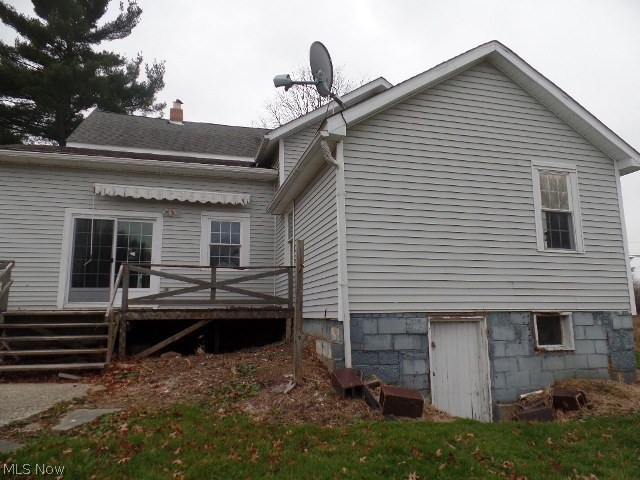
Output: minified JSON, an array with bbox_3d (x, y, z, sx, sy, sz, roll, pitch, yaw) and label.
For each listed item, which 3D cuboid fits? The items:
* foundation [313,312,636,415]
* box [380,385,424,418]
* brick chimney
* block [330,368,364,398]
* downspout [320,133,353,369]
[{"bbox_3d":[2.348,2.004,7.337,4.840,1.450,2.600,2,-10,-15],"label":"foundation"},{"bbox_3d":[0.954,1.910,5.000,0.446,0.229,0.275,7,2,-1],"label":"box"},{"bbox_3d":[-5.498,-4.896,16.200,0.480,1.000,0.480,2,-10,-15],"label":"brick chimney"},{"bbox_3d":[0.337,1.728,5.080,0.245,0.180,0.390,-3,9,-15],"label":"block"},{"bbox_3d":[0.194,0.125,5.699,0.370,3.120,0.130,2,-10,-15],"label":"downspout"}]

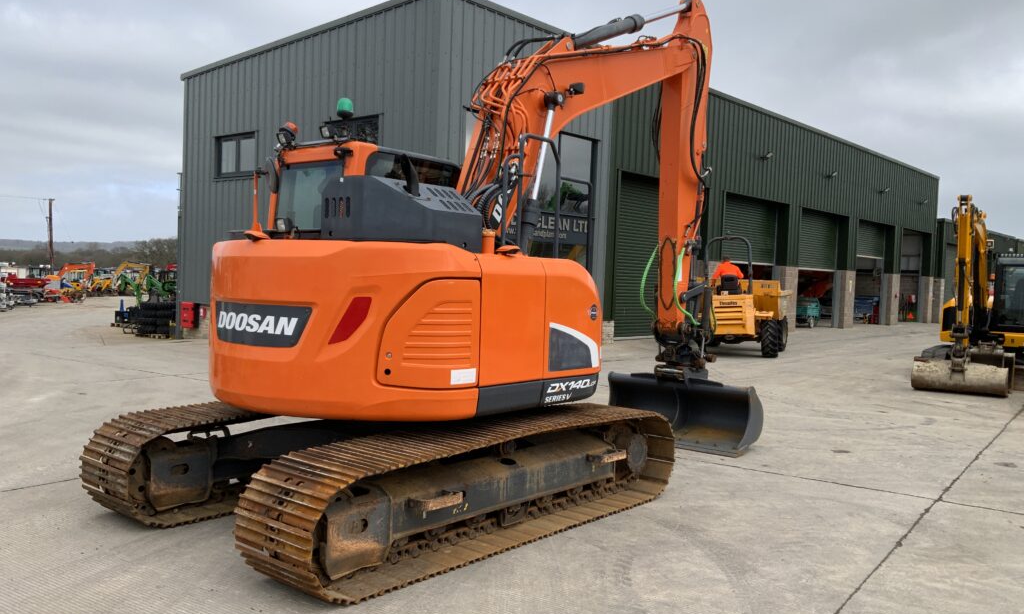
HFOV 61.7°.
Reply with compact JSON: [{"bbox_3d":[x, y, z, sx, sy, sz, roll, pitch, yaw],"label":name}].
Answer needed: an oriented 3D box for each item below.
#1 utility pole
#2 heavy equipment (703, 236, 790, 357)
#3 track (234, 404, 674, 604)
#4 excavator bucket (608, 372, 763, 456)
[{"bbox_3d":[-40.822,-5.714,76.000,0.650,8.000,0.400,0,3,0],"label":"utility pole"},{"bbox_3d":[5.886,-0.296,22.100,2.150,2.880,4.100,3,3,23],"label":"heavy equipment"},{"bbox_3d":[-0.090,1.217,6.071,0.700,0.730,3.755,3,2,40],"label":"track"},{"bbox_3d":[1.882,1.145,9.745,1.740,0.780,0.660,3,2,40],"label":"excavator bucket"}]

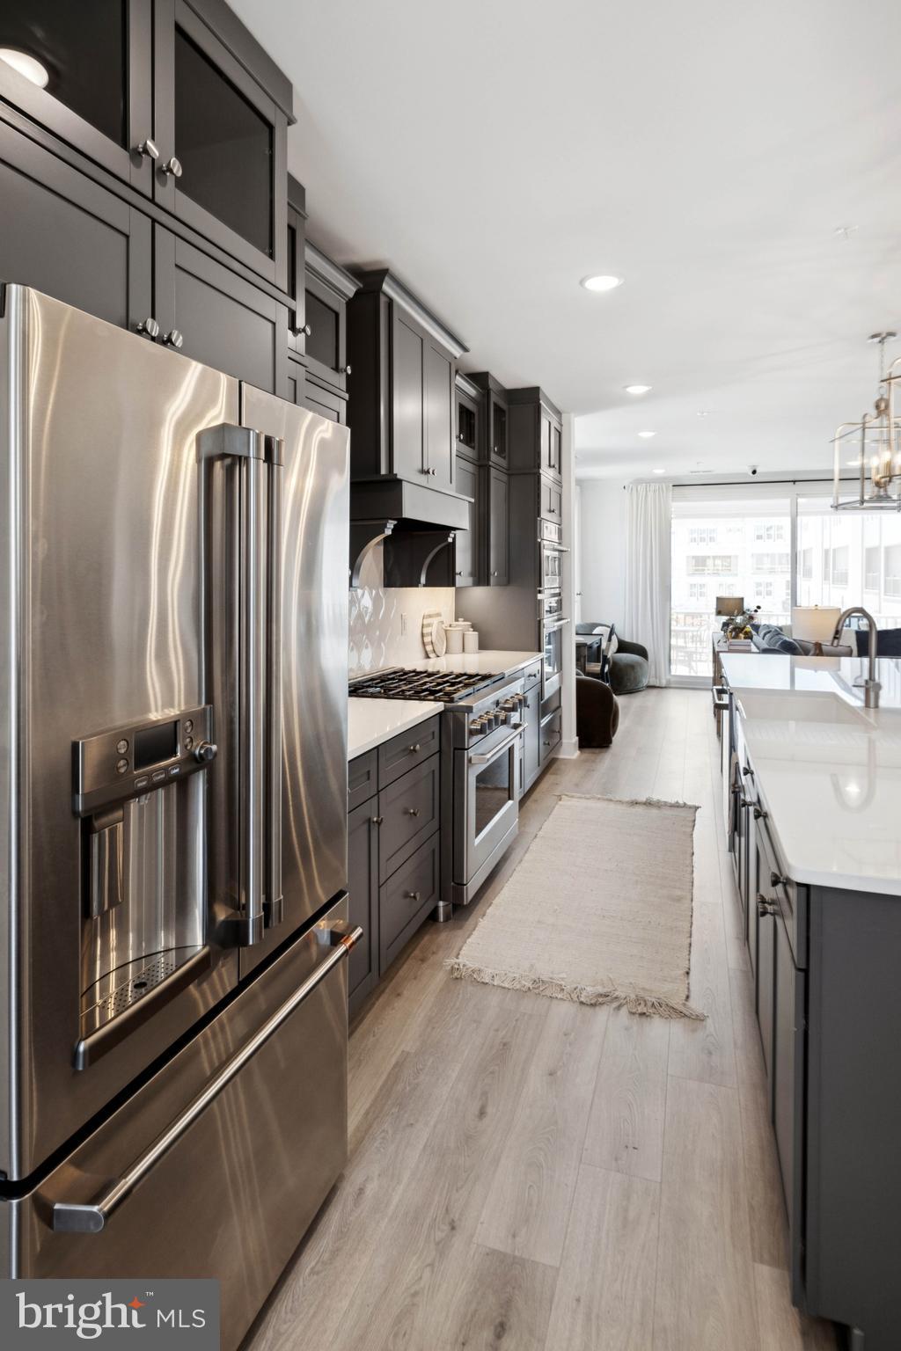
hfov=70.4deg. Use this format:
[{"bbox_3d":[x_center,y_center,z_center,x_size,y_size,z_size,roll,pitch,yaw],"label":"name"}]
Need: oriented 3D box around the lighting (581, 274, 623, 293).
[{"bbox_3d":[0.666,-1.728,2.813,0.185,0.030,0.180,0,9,0],"label":"lighting"}]

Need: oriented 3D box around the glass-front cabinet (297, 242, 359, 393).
[{"bbox_3d":[-0.612,-1.277,2.334,0.335,0.430,0.409,2,7,19],"label":"glass-front cabinet"}]

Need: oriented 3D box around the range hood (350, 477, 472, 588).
[{"bbox_3d":[-0.247,-0.680,3.202,0.400,0.508,0.982,2,7,19],"label":"range hood"}]

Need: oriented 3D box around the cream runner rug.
[{"bbox_3d":[0.772,0.946,3.164,0.845,0.015,2.020,3,10,21],"label":"cream runner rug"}]

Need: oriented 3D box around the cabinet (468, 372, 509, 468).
[{"bbox_3d":[0.140,-1.646,4.233,0.390,0.570,0.420,2,7,19],"label":"cabinet"}]

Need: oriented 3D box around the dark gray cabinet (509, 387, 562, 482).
[{"bbox_3d":[0.461,-1.758,4.783,0.600,0.560,0.804,2,7,19],"label":"dark gray cabinet"}]

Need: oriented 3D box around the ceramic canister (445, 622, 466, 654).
[{"bbox_3d":[0.033,-0.234,4.290,0.128,0.190,0.128,2,7,19],"label":"ceramic canister"}]

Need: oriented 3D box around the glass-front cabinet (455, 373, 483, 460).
[{"bbox_3d":[-0.035,-1.518,3.850,0.335,0.435,0.405,2,7,19],"label":"glass-front cabinet"}]

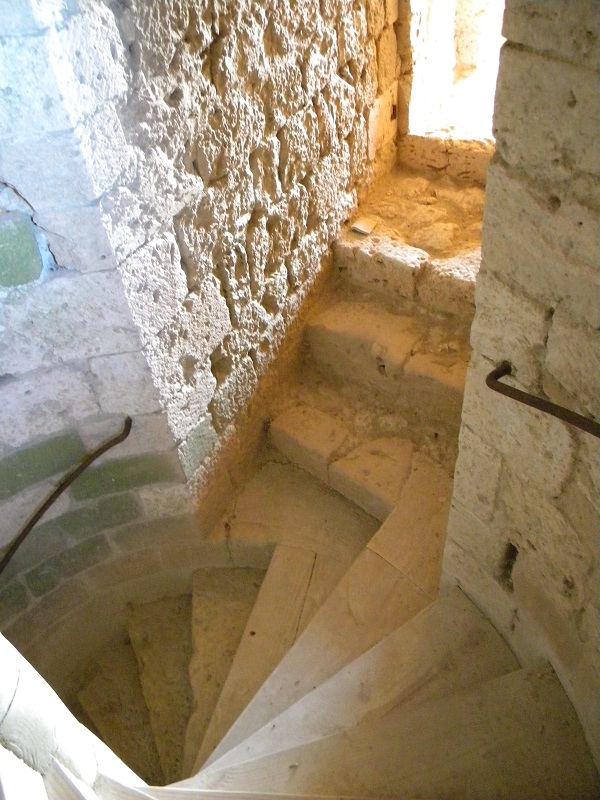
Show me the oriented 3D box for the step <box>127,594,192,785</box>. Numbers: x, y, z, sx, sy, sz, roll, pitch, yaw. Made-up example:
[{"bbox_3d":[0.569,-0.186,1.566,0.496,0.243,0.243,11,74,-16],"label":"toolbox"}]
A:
[{"bbox_3d":[-0.545,1.248,2.846,0.356,0.170,0.827,-14,43,-8],"label":"step"}]

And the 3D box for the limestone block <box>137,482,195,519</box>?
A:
[{"bbox_3d":[-0.545,0.336,2.644,0.204,0.183,0.200,-8,43,-2],"label":"limestone block"}]

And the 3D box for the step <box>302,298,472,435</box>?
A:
[{"bbox_3d":[0.495,-0.182,3.169,0.920,0.291,0.309,24,51,29],"label":"step"}]

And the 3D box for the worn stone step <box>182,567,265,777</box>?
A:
[{"bbox_3d":[-0.298,1.128,2.667,0.397,0.170,0.881,-2,43,5],"label":"worn stone step"}]

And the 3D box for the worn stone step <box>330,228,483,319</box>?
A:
[{"bbox_3d":[0.554,-0.612,3.204,0.823,0.277,0.255,22,50,27],"label":"worn stone step"}]

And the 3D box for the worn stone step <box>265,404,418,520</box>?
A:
[{"bbox_3d":[0.236,0.290,3.067,0.749,0.208,0.287,29,54,32],"label":"worn stone step"}]

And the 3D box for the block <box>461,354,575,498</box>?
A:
[{"bbox_3d":[0.590,0.014,1.550,0.220,0.252,0.319,-26,46,-19],"label":"block"}]

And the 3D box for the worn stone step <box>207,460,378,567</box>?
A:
[{"bbox_3d":[0.018,0.588,3.088,0.767,0.213,0.470,7,45,15],"label":"worn stone step"}]

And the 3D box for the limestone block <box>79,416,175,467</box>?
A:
[{"bbox_3d":[-0.674,0.070,2.517,0.340,0.194,0.223,-10,43,-3],"label":"limestone block"}]

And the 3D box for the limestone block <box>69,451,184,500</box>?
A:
[{"bbox_3d":[-0.675,0.214,2.483,0.417,0.200,0.200,-12,43,-6],"label":"limestone block"}]

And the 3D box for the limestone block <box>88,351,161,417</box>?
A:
[{"bbox_3d":[-0.586,-0.121,2.220,0.200,0.258,0.200,-8,43,-1],"label":"limestone block"}]

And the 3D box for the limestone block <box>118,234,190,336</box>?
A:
[{"bbox_3d":[-0.529,-0.388,2.065,0.200,0.275,0.254,17,48,24],"label":"limestone block"}]

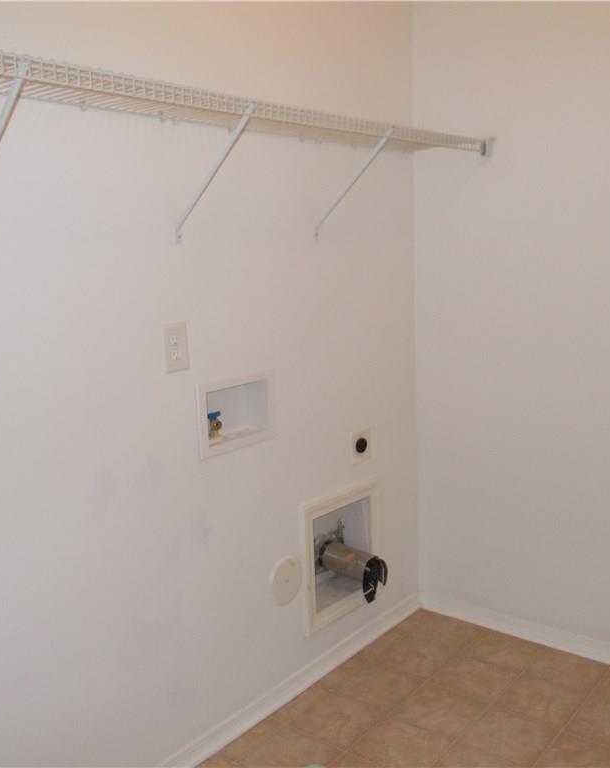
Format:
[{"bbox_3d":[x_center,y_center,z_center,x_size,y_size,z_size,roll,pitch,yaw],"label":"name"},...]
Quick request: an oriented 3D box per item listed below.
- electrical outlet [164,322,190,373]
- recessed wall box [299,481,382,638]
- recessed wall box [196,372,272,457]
[{"bbox_3d":[-0.332,-0.094,1.986,0.010,0.125,0.079,5,12,39],"label":"electrical outlet"},{"bbox_3d":[0.077,0.569,2.648,0.165,0.430,0.425,5,12,39],"label":"recessed wall box"},{"bbox_3d":[-0.221,0.082,2.196,0.085,0.207,0.304,5,12,39],"label":"recessed wall box"}]

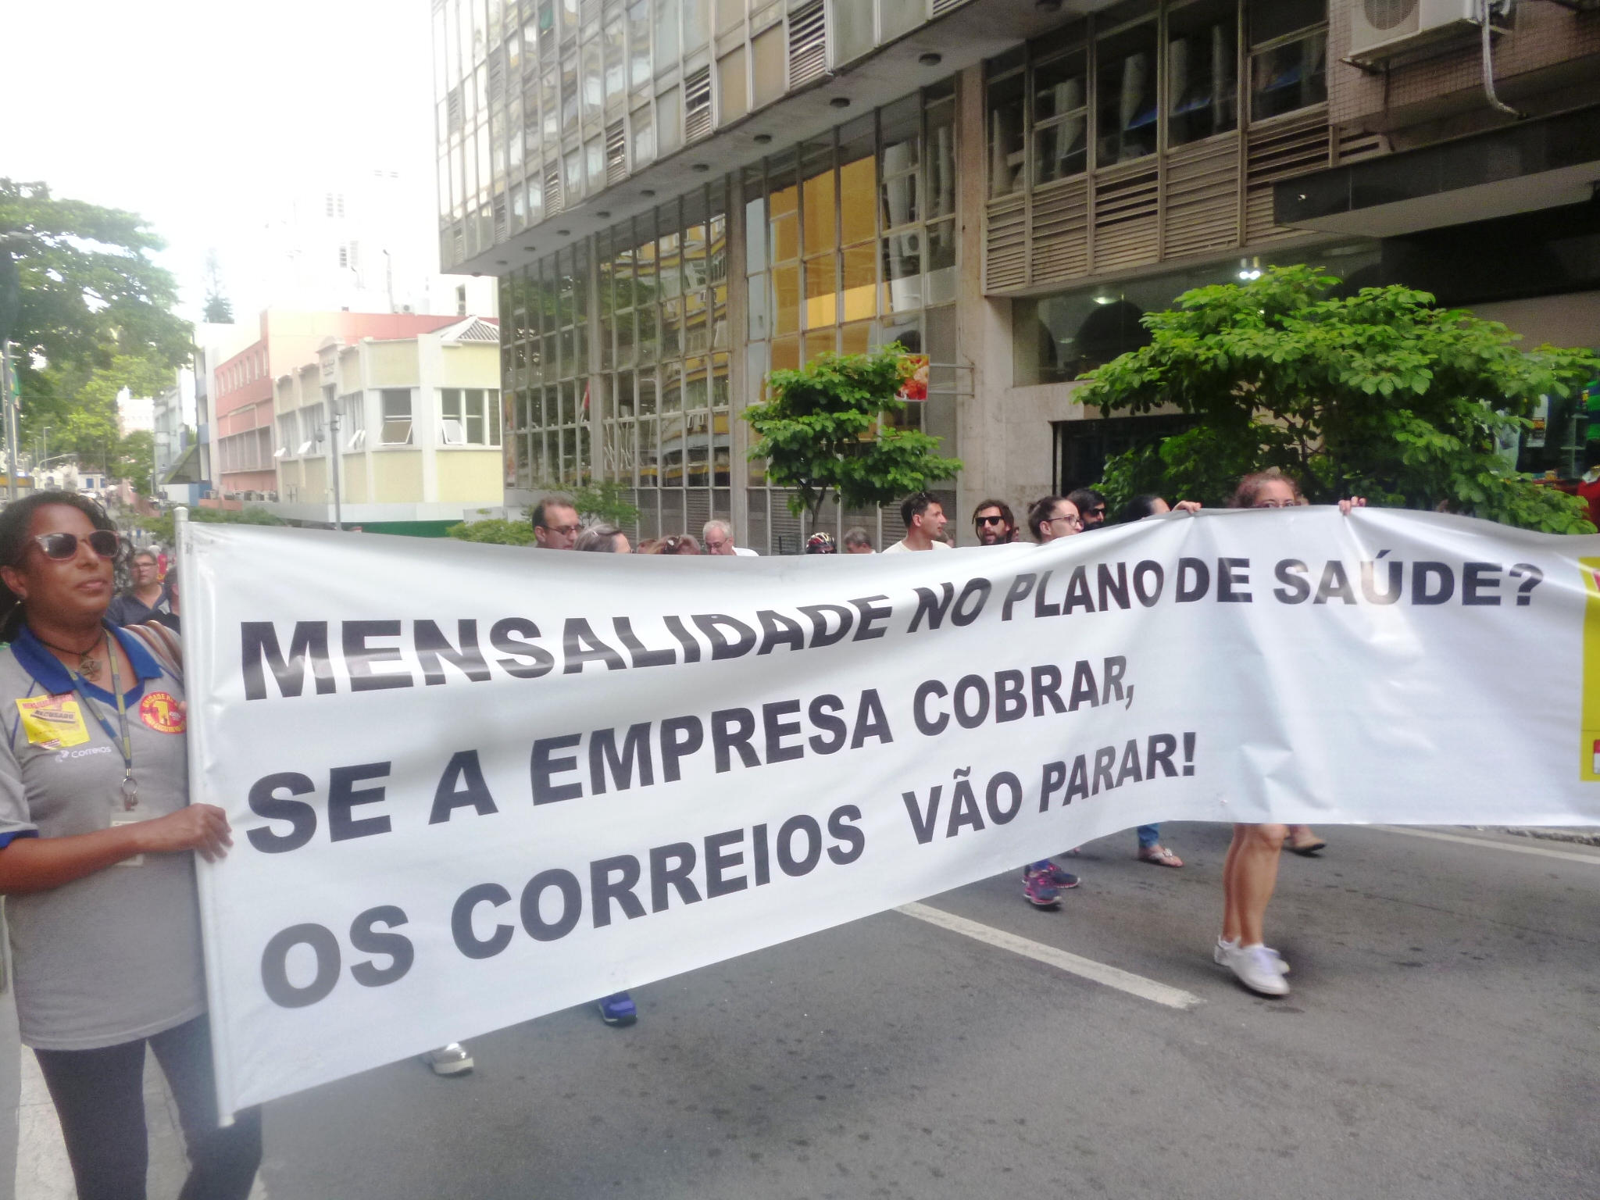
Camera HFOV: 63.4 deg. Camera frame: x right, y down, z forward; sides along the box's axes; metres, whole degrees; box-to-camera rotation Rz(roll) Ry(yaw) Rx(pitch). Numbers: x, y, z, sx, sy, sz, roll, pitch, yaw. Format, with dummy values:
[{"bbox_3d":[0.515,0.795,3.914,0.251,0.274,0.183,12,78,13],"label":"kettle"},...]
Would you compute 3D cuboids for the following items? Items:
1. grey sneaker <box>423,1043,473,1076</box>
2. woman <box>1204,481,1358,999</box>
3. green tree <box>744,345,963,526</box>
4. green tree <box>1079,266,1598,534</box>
[{"bbox_3d":[-1.030,1.295,3.780,0.105,0.110,0.280,-3,1,-29],"label":"grey sneaker"},{"bbox_3d":[1.525,0.410,4.180,0.540,1.630,0.440,-2,5,-14],"label":"woman"},{"bbox_3d":[0.540,-0.710,13.150,2.250,3.650,2.200,-3,5,-30],"label":"green tree"},{"bbox_3d":[3.240,-0.485,7.780,3.100,3.000,2.900,-3,5,-30],"label":"green tree"}]

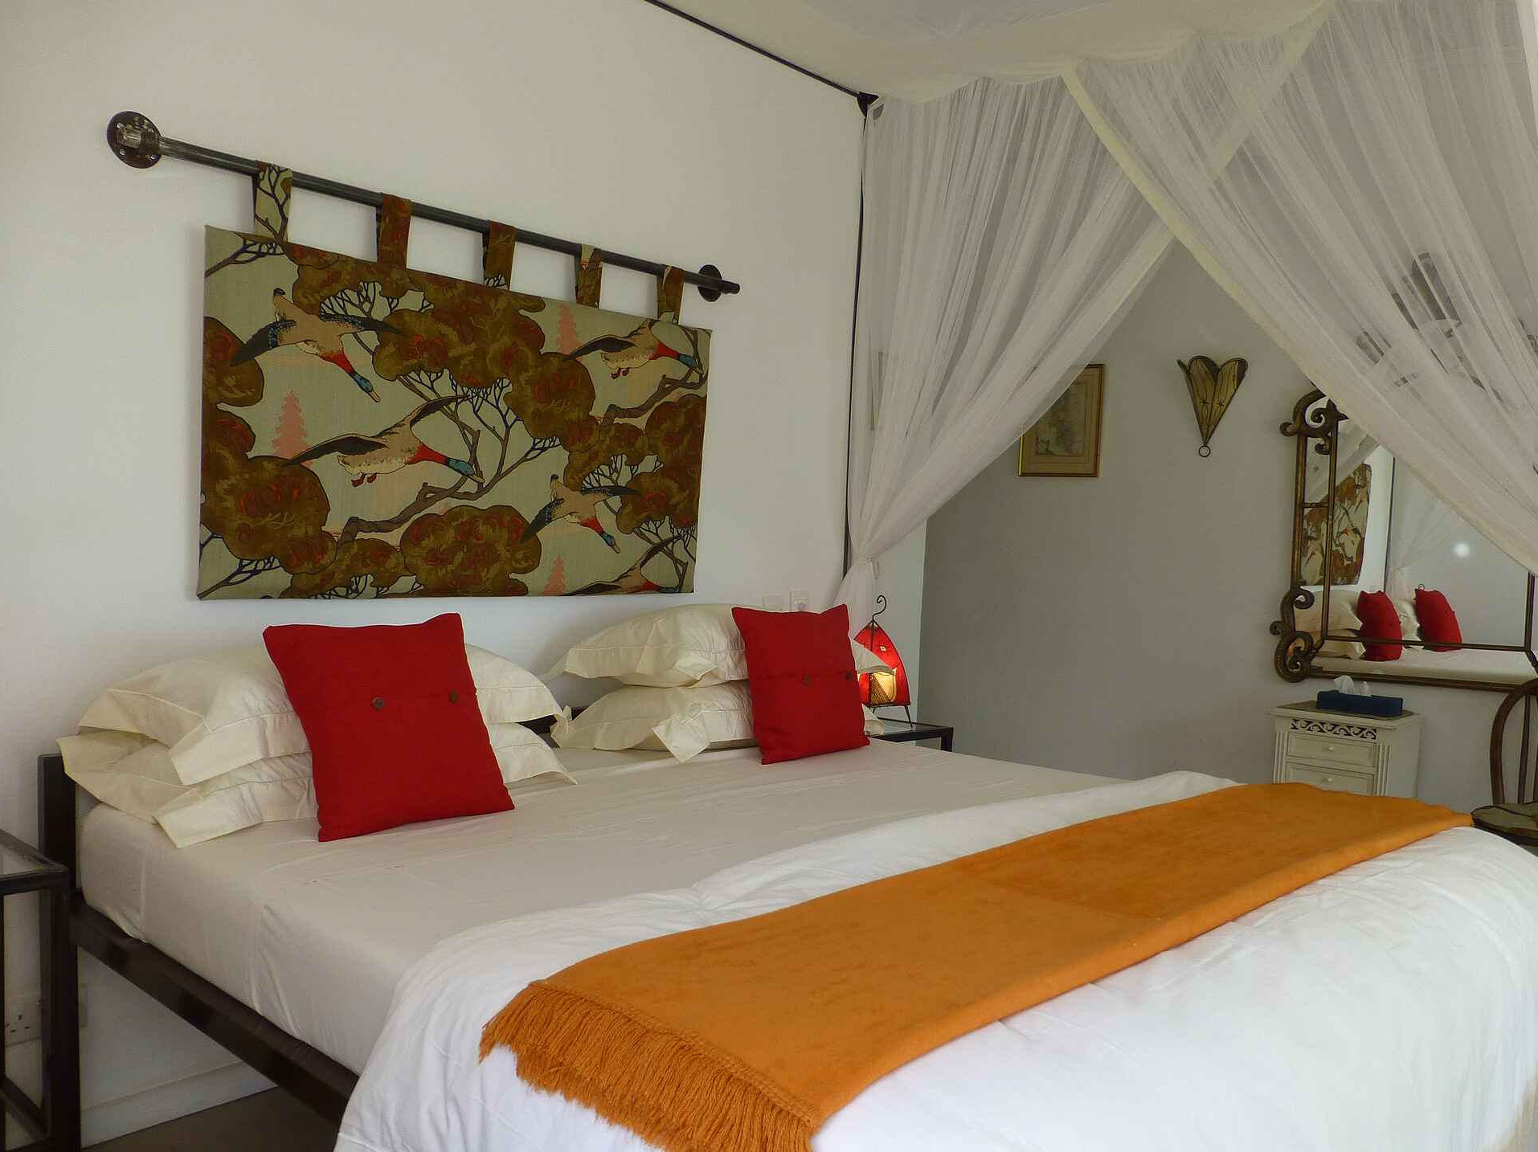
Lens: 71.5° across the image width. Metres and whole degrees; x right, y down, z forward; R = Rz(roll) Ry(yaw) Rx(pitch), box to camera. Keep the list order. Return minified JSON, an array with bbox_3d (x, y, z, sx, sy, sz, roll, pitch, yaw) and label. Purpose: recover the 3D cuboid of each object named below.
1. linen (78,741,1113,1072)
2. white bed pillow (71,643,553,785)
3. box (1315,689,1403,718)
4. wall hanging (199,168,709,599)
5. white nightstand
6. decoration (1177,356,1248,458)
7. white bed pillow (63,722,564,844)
[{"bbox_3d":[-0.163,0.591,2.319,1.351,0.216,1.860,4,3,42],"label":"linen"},{"bbox_3d":[-0.915,0.262,2.288,0.457,0.194,0.860,4,3,42],"label":"white bed pillow"},{"bbox_3d":[1.697,0.364,3.054,0.208,0.051,0.100,4,3,42],"label":"box"},{"bbox_3d":[-0.690,-0.419,2.736,1.390,0.923,0.051,0,3,-44],"label":"wall hanging"},{"bbox_3d":[1.615,0.823,3.006,0.325,0.869,0.370,4,3,42],"label":"white nightstand"},{"bbox_3d":[1.391,-0.534,3.355,0.213,0.308,0.085,4,3,38],"label":"decoration"},{"bbox_3d":[-0.928,0.400,2.298,0.457,0.167,0.870,4,3,42],"label":"white bed pillow"}]

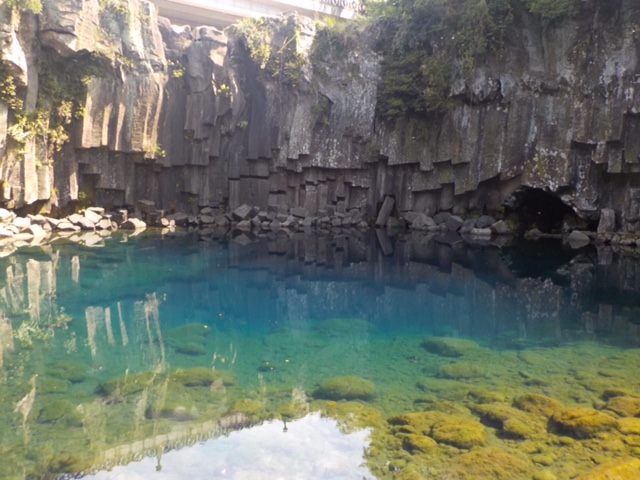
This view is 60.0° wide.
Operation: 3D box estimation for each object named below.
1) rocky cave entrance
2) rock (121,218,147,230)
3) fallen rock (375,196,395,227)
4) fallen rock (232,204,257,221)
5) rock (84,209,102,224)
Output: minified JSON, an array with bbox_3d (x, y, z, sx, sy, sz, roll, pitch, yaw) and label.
[{"bbox_3d":[12.293,-1.581,30.240,3.400,2.400,1.500,5,6,38],"label":"rocky cave entrance"},{"bbox_3d":[-9.426,-0.809,28.035,1.270,0.540,0.900,-1,5,-19],"label":"rock"},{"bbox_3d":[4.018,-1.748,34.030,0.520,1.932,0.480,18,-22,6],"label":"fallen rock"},{"bbox_3d":[-4.473,-1.629,32.865,1.380,0.860,0.950,0,5,-8],"label":"fallen rock"},{"bbox_3d":[-11.705,-1.214,28.665,0.900,0.740,0.750,-1,5,-22],"label":"rock"}]

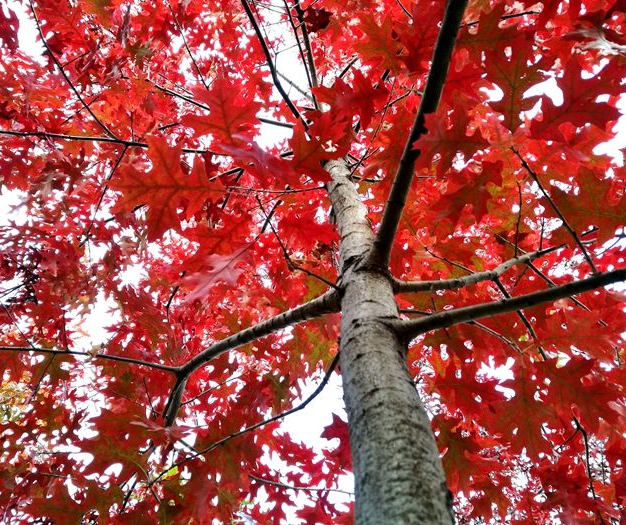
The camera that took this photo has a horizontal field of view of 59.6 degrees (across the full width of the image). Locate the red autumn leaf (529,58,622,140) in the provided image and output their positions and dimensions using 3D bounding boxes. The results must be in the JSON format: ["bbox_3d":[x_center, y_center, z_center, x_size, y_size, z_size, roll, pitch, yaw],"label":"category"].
[{"bbox_3d":[0.399,-0.251,0.830,0.150,0.035,0.125,-29,-66,23],"label":"red autumn leaf"}]

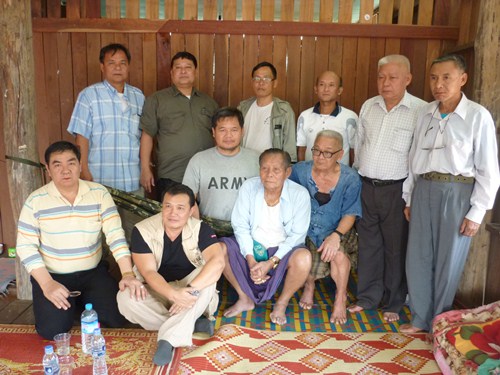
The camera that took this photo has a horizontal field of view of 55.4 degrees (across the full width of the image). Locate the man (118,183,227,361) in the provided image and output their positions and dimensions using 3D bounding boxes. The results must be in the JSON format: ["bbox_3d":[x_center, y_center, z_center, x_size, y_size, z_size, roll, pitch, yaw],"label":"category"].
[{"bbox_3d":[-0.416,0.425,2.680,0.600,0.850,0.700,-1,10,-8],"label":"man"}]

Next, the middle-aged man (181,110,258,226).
[{"bbox_3d":[-0.167,0.136,3.118,0.540,1.280,0.600,0,10,-4],"label":"middle-aged man"}]

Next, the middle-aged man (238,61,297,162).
[{"bbox_3d":[0.102,-0.112,3.582,0.460,1.620,0.290,1,10,0],"label":"middle-aged man"}]

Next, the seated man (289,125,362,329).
[{"bbox_3d":[0.497,0.211,3.119,0.480,1.150,0.660,4,10,20],"label":"seated man"}]

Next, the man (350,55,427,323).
[{"bbox_3d":[0.840,0.001,3.011,0.500,1.610,0.320,6,11,28],"label":"man"}]

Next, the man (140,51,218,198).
[{"bbox_3d":[-0.473,-0.142,3.527,0.560,1.680,0.320,-1,10,-10],"label":"man"}]

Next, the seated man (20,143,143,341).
[{"bbox_3d":[-1.004,0.269,2.858,0.640,1.080,0.640,-2,10,-18],"label":"seated man"}]

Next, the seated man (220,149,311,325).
[{"bbox_3d":[0.136,0.268,3.048,0.560,1.050,0.580,2,10,8],"label":"seated man"}]

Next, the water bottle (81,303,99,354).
[{"bbox_3d":[-0.851,0.745,2.523,0.088,0.260,0.088,1,10,0],"label":"water bottle"}]

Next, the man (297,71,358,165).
[{"bbox_3d":[0.586,-0.088,3.656,0.480,1.560,0.280,2,10,8],"label":"man"}]

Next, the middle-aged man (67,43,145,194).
[{"bbox_3d":[-0.958,-0.128,3.348,0.530,1.700,0.300,-3,10,-20],"label":"middle-aged man"}]

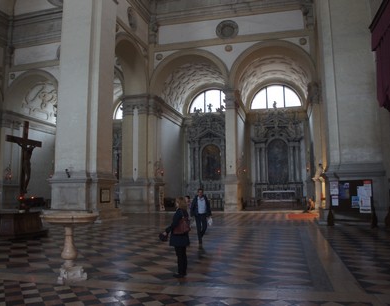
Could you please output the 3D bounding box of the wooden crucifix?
[{"bbox_3d":[-6.327,0.235,12.900,0.380,2.880,1.820,-2,-6,15],"label":"wooden crucifix"}]

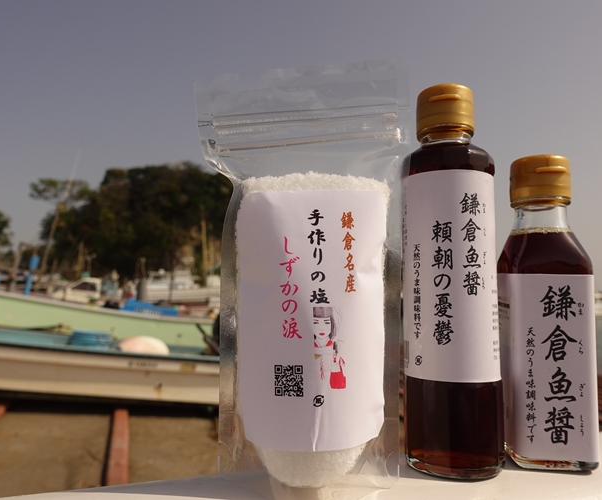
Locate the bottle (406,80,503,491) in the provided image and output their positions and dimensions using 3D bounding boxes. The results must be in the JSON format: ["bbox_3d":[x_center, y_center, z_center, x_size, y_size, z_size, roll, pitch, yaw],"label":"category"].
[{"bbox_3d":[0.077,0.012,0.260,0.048,0.192,0.048,-2,-6,17],"label":"bottle"}]

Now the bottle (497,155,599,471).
[{"bbox_3d":[0.128,0.030,0.264,0.039,0.155,0.039,0,-5,12],"label":"bottle"}]

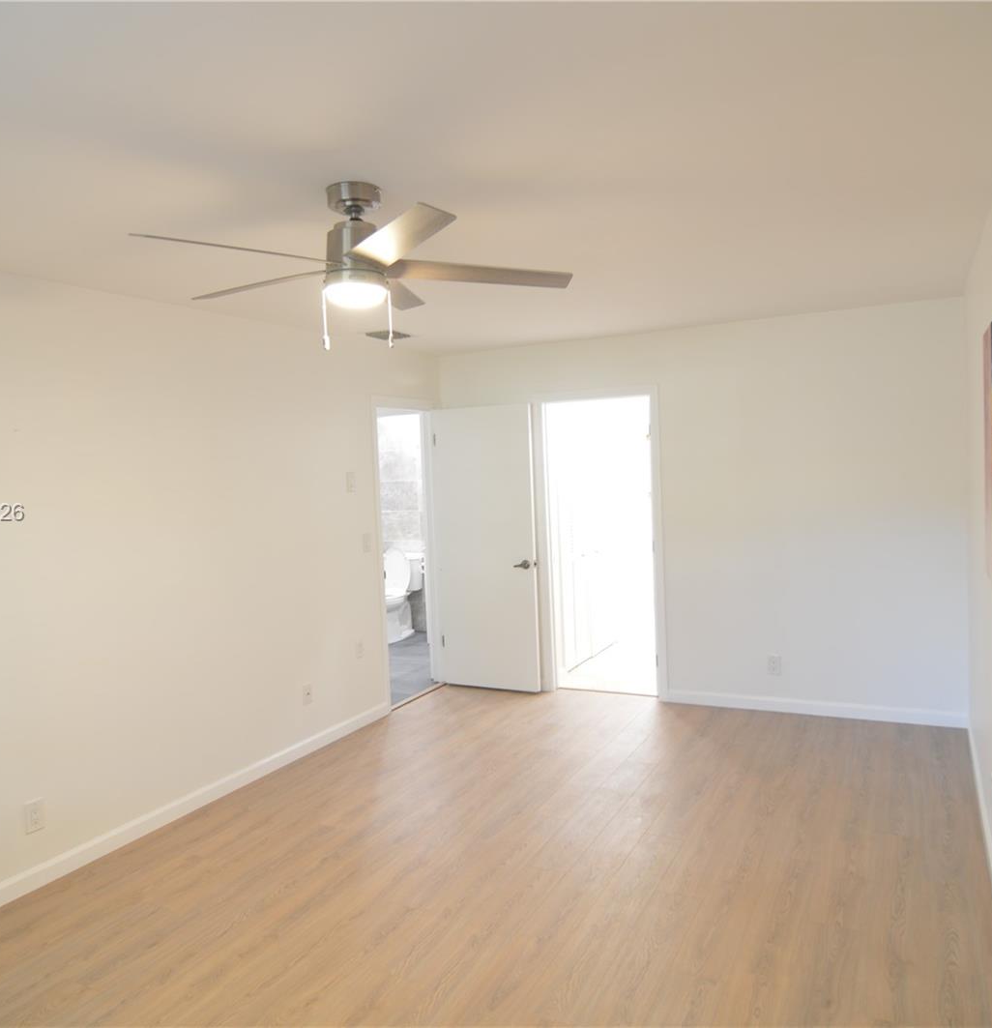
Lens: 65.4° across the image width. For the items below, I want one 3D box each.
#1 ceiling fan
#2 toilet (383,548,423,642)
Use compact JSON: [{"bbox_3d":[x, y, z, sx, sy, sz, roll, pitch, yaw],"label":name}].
[{"bbox_3d":[-0.436,-0.732,2.329,1.290,0.450,1.280,0,4,29],"label":"ceiling fan"},{"bbox_3d":[-1.031,0.785,7.446,0.430,0.850,0.710,-1,4,26],"label":"toilet"}]

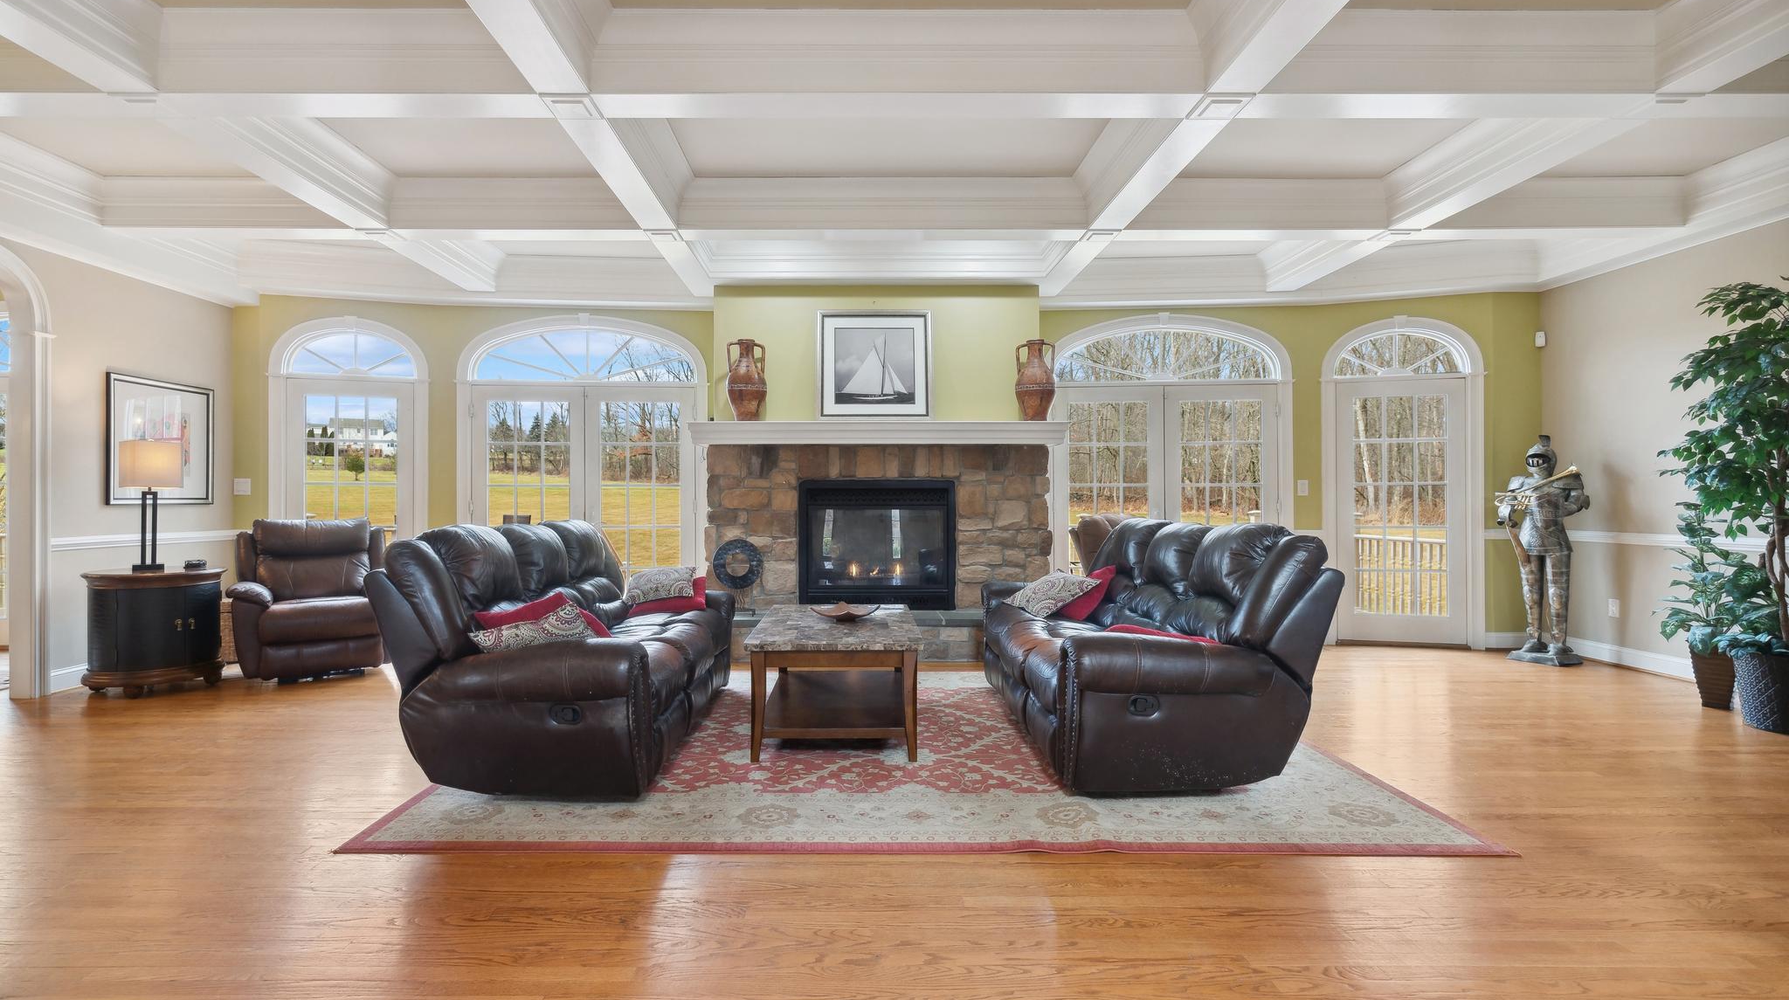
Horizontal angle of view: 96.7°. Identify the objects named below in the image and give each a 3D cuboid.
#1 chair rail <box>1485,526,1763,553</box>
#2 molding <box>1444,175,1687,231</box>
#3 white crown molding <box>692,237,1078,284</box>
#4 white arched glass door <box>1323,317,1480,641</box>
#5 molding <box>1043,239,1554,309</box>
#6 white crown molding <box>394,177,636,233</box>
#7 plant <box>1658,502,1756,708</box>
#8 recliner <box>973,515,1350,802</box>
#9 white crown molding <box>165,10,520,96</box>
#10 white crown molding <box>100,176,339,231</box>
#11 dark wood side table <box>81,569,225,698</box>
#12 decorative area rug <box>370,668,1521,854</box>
[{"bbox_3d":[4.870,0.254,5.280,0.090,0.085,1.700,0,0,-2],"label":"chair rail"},{"bbox_3d":[3.960,-1.770,4.720,1.520,0.280,0.130,0,0,0],"label":"molding"},{"bbox_3d":[-0.110,-1.760,5.830,2.650,0.250,0.220,0,0,1],"label":"white crown molding"},{"bbox_3d":[3.860,-0.136,6.030,1.090,2.490,0.130,0,0,16],"label":"white arched glass door"},{"bbox_3d":[2.990,-1.747,6.230,3.680,0.330,0.420,0,0,7],"label":"molding"},{"bbox_3d":[-2.283,-1.765,4.750,1.530,0.280,0.130,0,0,0],"label":"white crown molding"},{"bbox_3d":[4.550,0.585,4.420,0.460,1.140,0.460,0,0,0],"label":"plant"},{"bbox_3d":[1.105,0.605,3.900,1.070,1.000,2.000,0,0,-2],"label":"recliner"},{"bbox_3d":[-2.198,-1.773,3.135,1.540,0.274,0.122,0,0,0],"label":"white crown molding"},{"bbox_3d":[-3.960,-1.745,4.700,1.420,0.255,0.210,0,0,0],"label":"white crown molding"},{"bbox_3d":[-4.442,0.782,4.771,0.547,0.704,0.709,0,0,31],"label":"dark wood side table"},{"bbox_3d":[0.075,1.118,3.860,3.740,0.016,2.680,0,0,-1],"label":"decorative area rug"}]

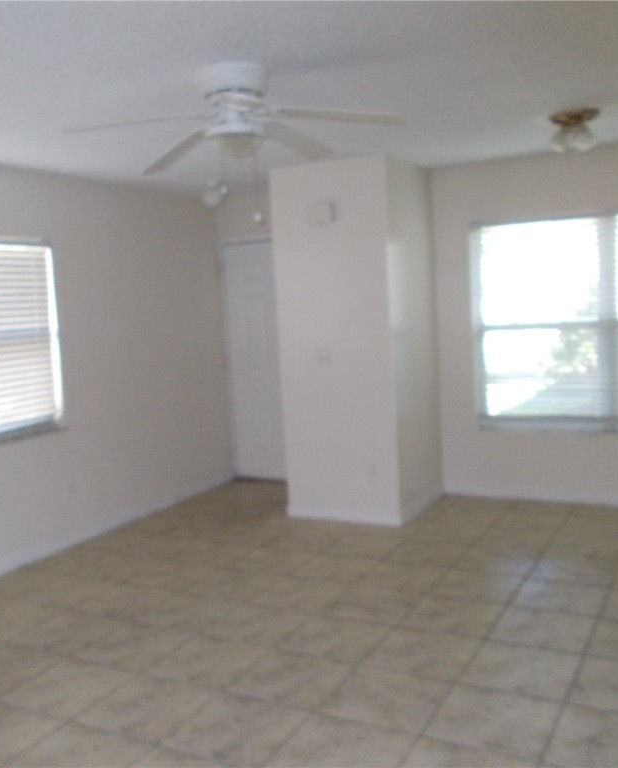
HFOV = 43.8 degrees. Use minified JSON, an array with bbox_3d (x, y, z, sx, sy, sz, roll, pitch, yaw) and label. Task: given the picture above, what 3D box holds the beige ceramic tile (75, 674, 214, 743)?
[{"bbox_3d":[-0.620,1.228,2.915,0.402,0.010,0.402,0,7,29],"label":"beige ceramic tile"}]

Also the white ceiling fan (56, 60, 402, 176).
[{"bbox_3d":[-0.296,-1.104,3.145,1.300,0.360,1.300,0,6,29],"label":"white ceiling fan"}]

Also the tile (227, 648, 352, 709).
[{"bbox_3d":[-0.065,1.178,3.078,0.400,0.010,0.400,0,6,29],"label":"tile"}]

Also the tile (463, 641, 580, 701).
[{"bbox_3d":[0.839,1.131,3.041,0.402,0.010,0.402,0,7,29],"label":"tile"}]

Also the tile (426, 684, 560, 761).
[{"bbox_3d":[0.644,1.172,2.687,0.400,0.010,0.400,0,6,29],"label":"tile"}]

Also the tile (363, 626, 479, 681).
[{"bbox_3d":[0.481,1.132,3.236,0.402,0.010,0.402,0,7,29],"label":"tile"}]

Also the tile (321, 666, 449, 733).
[{"bbox_3d":[0.299,1.191,2.917,0.400,0.012,0.400,0,6,28],"label":"tile"}]

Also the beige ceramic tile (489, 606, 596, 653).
[{"bbox_3d":[1.047,1.099,3.439,0.400,0.012,0.400,0,6,28],"label":"beige ceramic tile"}]

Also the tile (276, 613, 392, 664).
[{"bbox_3d":[0.124,1.133,3.430,0.402,0.010,0.402,0,7,29],"label":"tile"}]

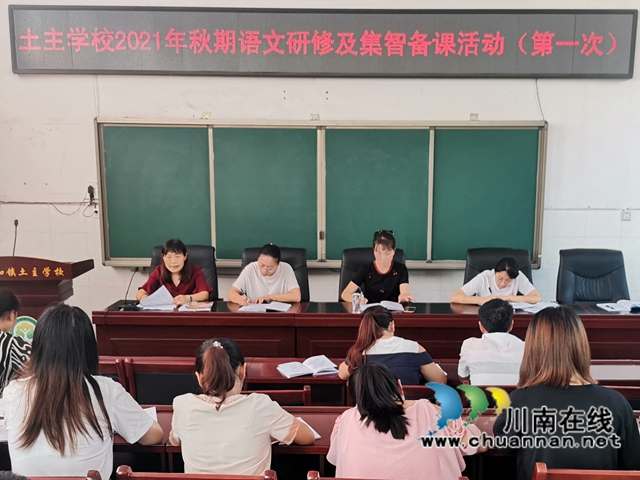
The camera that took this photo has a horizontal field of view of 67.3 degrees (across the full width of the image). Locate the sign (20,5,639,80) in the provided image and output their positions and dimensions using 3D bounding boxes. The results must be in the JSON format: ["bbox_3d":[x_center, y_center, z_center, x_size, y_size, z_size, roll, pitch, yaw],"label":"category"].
[{"bbox_3d":[0.039,-1.717,4.208,5.402,0.570,0.090,0,7,0],"label":"sign"}]

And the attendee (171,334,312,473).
[{"bbox_3d":[-0.285,0.926,1.836,0.527,1.140,0.600,1,7,3],"label":"attendee"}]

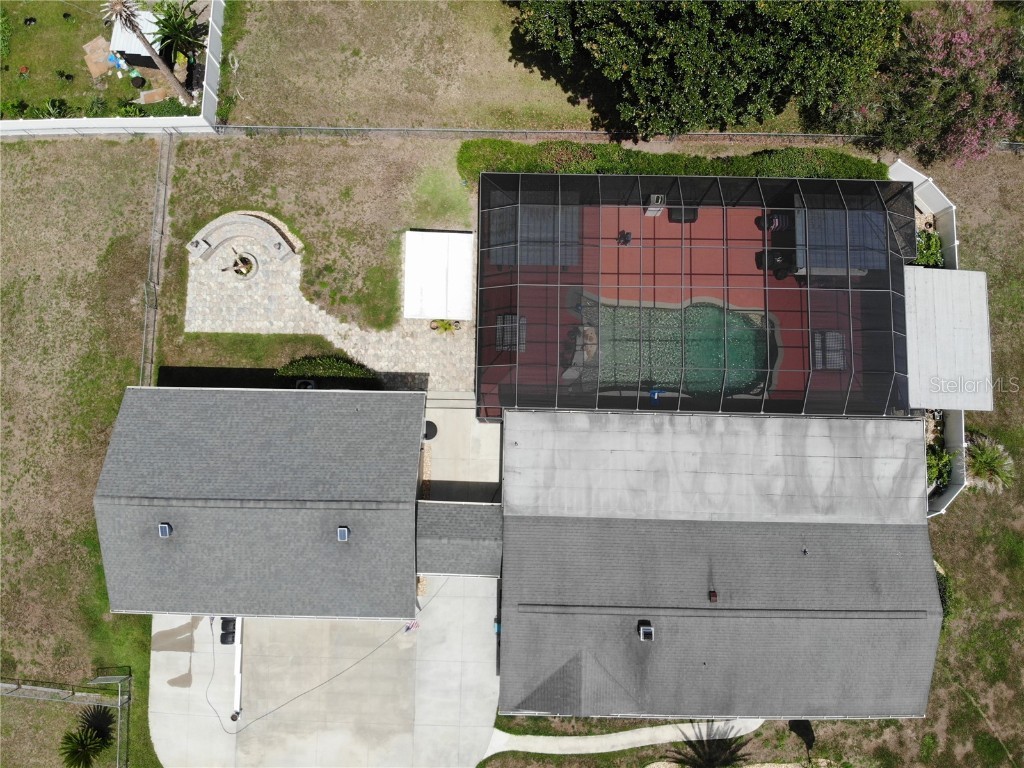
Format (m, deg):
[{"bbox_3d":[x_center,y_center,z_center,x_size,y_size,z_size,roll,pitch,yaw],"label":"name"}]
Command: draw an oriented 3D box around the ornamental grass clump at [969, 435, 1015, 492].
[{"bbox_3d":[23.627,4.009,35.434,2.400,1.250,2.500,1,84,-1],"label":"ornamental grass clump"}]

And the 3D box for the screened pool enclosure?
[{"bbox_3d":[9.690,-4.519,38.400,22.900,4.600,12.600,1,83,1],"label":"screened pool enclosure"}]

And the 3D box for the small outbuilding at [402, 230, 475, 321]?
[{"bbox_3d":[-3.981,-5.809,39.863,3.700,2.200,4.800,1,83,1],"label":"small outbuilding"}]

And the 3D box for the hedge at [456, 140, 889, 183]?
[{"bbox_3d":[9.202,-12.536,40.891,24.400,1.500,2.600,1,83,1],"label":"hedge"}]

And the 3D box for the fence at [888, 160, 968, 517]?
[{"bbox_3d":[23.150,-2.582,39.481,3.100,1.800,19.800,1,83,1],"label":"fence"}]

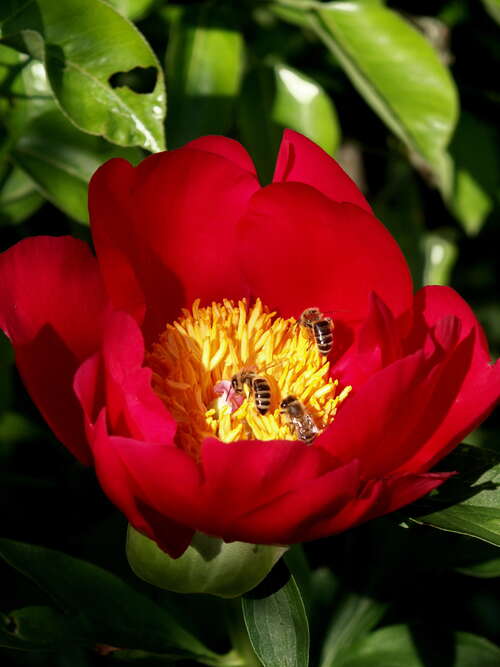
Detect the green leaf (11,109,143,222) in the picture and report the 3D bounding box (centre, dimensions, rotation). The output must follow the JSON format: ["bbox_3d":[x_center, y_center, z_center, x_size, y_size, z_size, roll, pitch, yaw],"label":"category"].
[{"bbox_3d":[-0.045,-0.045,0.735,0.040,0.010,0.034,11,56,0],"label":"green leaf"}]

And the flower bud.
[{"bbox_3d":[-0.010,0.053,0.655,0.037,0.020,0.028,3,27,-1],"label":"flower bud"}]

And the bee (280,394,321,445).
[{"bbox_3d":[0.012,0.021,0.650,0.006,0.005,0.013,-25,72,0],"label":"bee"}]

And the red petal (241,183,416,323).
[{"bbox_3d":[0.018,-0.018,0.675,0.045,0.040,0.016,7,6,12],"label":"red petal"}]

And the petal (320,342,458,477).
[{"bbox_3d":[0.033,0.018,0.645,0.015,0.037,0.028,25,28,-50],"label":"petal"}]

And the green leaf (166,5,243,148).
[{"bbox_3d":[-0.013,-0.073,0.790,0.022,0.044,0.010,0,-6,-3],"label":"green leaf"}]

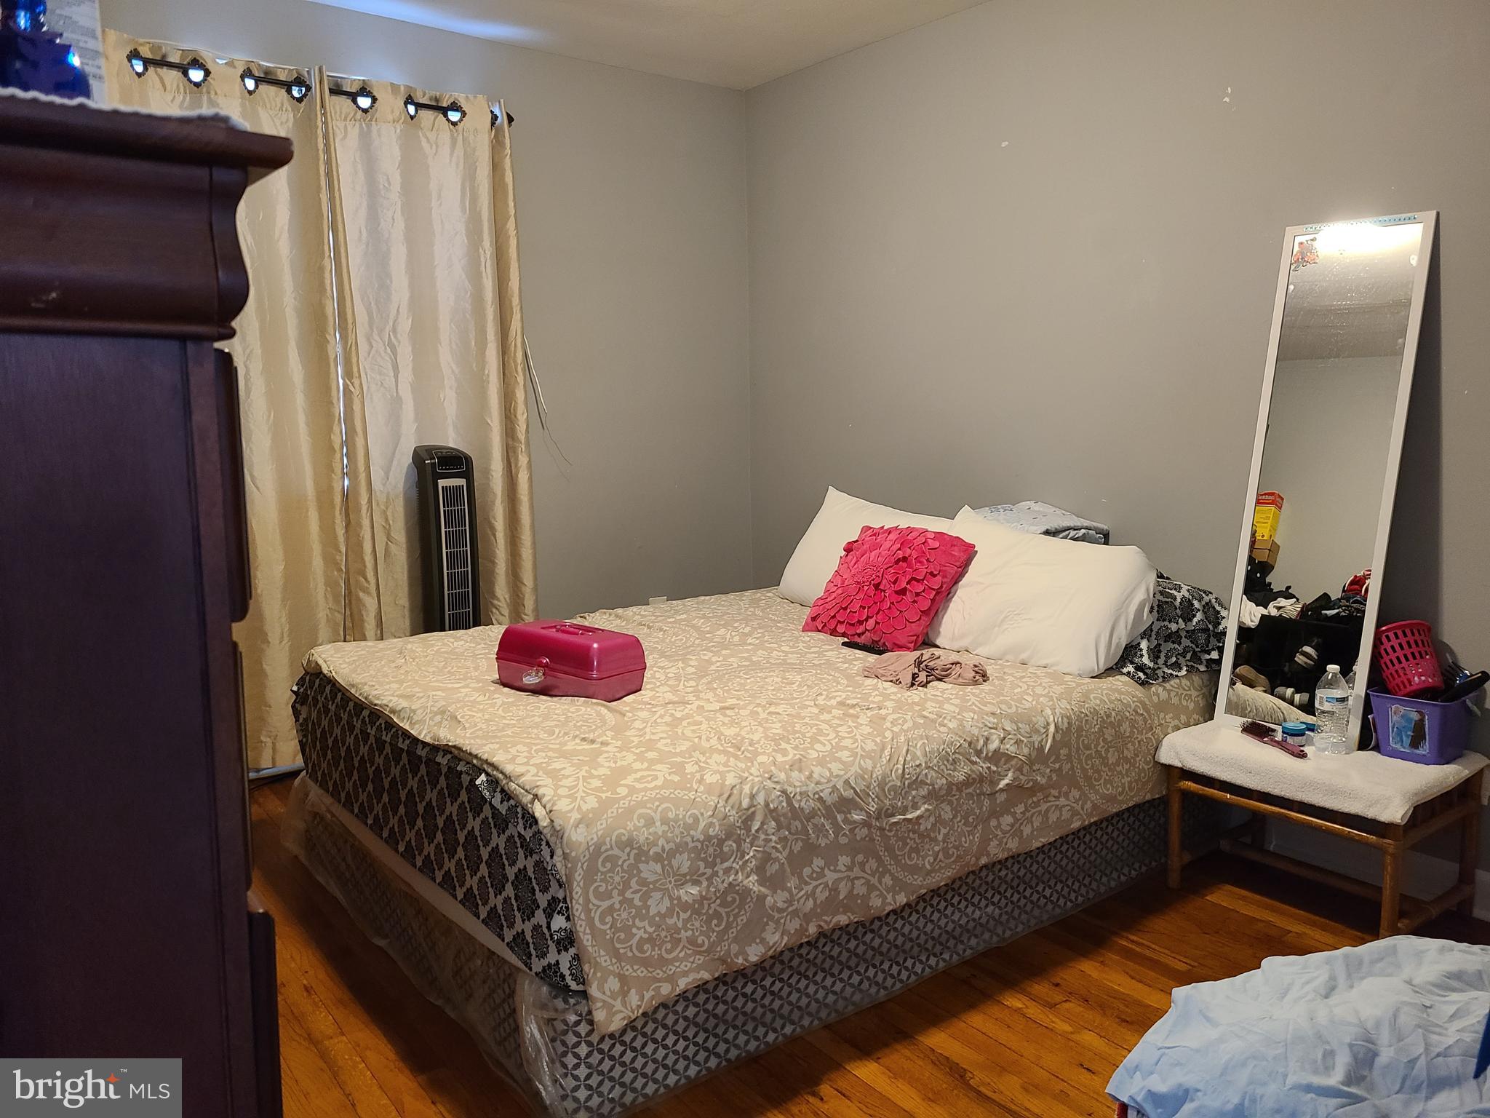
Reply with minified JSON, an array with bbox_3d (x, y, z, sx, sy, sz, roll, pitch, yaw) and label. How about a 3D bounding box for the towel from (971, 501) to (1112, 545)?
[{"bbox_3d":[0.857,-0.091,3.357,0.280,0.160,0.460,-6,9,-37],"label":"towel"}]

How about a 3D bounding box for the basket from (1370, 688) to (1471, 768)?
[{"bbox_3d":[1.544,0.377,2.562,0.190,0.140,0.150,-6,9,-37],"label":"basket"}]

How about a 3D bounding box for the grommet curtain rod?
[{"bbox_3d":[-1.292,-1.464,3.491,1.240,0.070,0.080,-6,9,-37],"label":"grommet curtain rod"}]

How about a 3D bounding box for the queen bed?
[{"bbox_3d":[0.044,0.510,3.000,2.010,0.565,1.570,-6,9,-37],"label":"queen bed"}]

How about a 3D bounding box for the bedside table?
[{"bbox_3d":[1.364,0.633,2.684,0.435,0.388,0.550,-6,9,-37],"label":"bedside table"}]

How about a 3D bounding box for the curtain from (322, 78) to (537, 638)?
[{"bbox_3d":[-1.042,-0.469,3.809,0.660,2.165,0.110,-6,9,-37],"label":"curtain"}]

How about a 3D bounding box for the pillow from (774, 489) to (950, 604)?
[{"bbox_3d":[0.447,-0.020,3.648,0.170,0.440,0.670,37,-17,-34],"label":"pillow"}]

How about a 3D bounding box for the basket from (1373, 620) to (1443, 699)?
[{"bbox_3d":[1.523,0.234,2.571,0.118,0.140,0.118,12,-26,-31],"label":"basket"}]

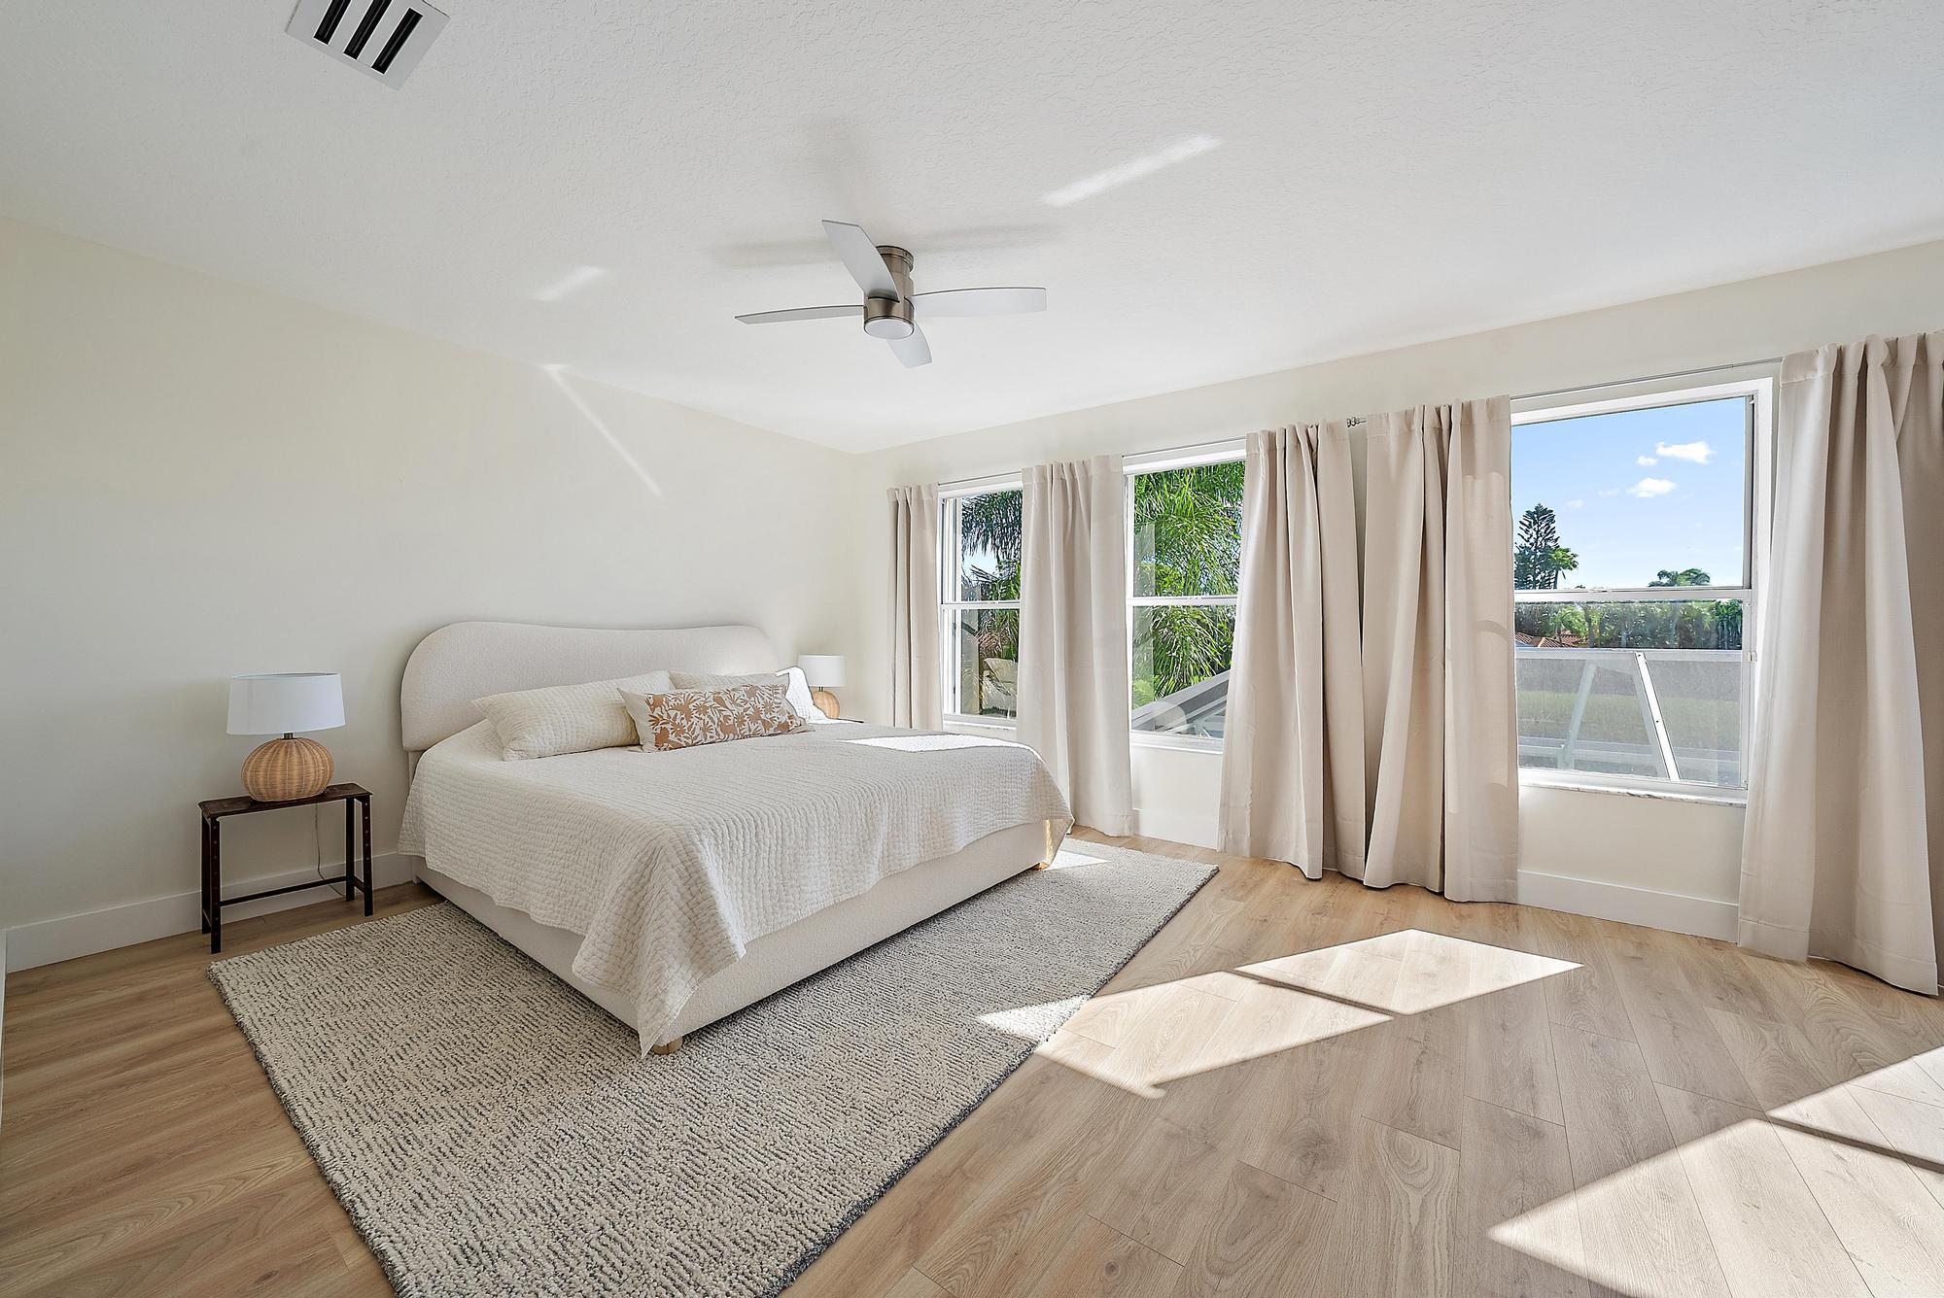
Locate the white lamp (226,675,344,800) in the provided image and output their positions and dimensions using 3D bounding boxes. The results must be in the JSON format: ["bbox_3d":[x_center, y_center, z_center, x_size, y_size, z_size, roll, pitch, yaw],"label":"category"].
[{"bbox_3d":[-2.714,0.352,2.789,0.328,0.487,0.328,1,2,36],"label":"white lamp"}]

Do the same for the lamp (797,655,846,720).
[{"bbox_3d":[-1.063,0.295,5.042,0.328,0.487,0.328,0,2,0],"label":"lamp"}]

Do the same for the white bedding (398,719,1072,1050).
[{"bbox_3d":[-1.020,0.720,3.341,2.150,0.637,2.170,1,2,37],"label":"white bedding"}]

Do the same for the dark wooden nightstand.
[{"bbox_3d":[-2.705,0.847,2.786,0.309,0.501,0.466,1,2,36],"label":"dark wooden nightstand"}]

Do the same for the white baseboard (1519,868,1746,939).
[{"bbox_3d":[2.613,1.034,2.831,0.667,0.145,0.025,1,2,36],"label":"white baseboard"}]

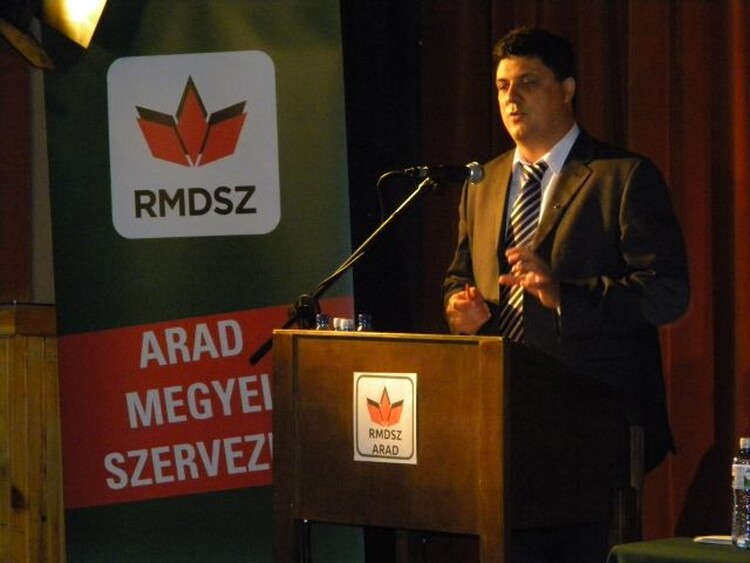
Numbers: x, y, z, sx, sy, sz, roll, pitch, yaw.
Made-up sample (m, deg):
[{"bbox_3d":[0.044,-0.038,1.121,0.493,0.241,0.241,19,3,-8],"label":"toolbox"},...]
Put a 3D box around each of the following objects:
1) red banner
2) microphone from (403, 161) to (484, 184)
[{"bbox_3d":[-0.456,0.332,8.704,0.866,0.561,0.020,-2,0,17],"label":"red banner"},{"bbox_3d":[0.160,-0.253,7.450,0.230,0.055,0.055,-1,1,-38],"label":"microphone"}]

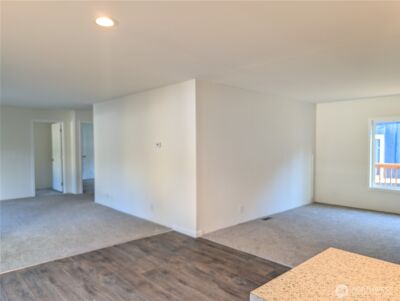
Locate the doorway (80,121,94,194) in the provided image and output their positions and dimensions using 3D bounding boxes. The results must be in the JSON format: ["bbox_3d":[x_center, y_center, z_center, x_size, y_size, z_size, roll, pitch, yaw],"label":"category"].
[{"bbox_3d":[-3.170,0.220,8.330,0.820,2.070,0.130,-2,2,-43],"label":"doorway"}]

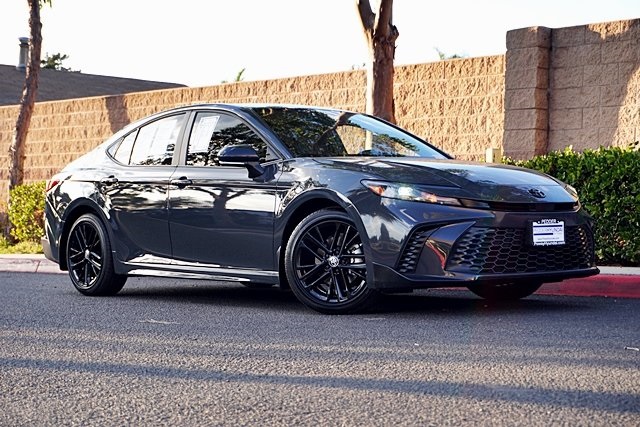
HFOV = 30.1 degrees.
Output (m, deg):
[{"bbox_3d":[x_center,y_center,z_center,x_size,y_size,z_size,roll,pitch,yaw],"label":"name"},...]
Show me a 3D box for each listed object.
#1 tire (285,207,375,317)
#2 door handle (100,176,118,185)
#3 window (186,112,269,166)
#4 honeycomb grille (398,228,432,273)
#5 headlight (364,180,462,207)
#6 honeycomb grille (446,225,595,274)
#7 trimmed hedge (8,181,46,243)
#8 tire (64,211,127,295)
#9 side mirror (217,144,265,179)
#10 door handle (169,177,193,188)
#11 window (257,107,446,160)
[{"bbox_3d":[0.142,0.297,7.428,0.667,0.667,0.235,-1,0,21],"label":"tire"},{"bbox_3d":[-1.634,-0.256,9.261,0.060,0.070,0.250,-1,0,-41],"label":"door handle"},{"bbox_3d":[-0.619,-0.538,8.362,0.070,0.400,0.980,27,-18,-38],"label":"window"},{"bbox_3d":[0.557,0.217,6.931,0.170,0.250,0.140,-1,0,-21],"label":"honeycomb grille"},{"bbox_3d":[0.549,-0.120,7.104,0.360,0.165,0.500,-1,0,-41],"label":"headlight"},{"bbox_3d":[1.279,0.230,7.322,1.290,0.275,0.180,-1,0,-41],"label":"honeycomb grille"},{"bbox_3d":[-3.780,-0.020,17.000,1.200,0.920,0.800,-1,0,43],"label":"trimmed hedge"},{"bbox_3d":[-1.787,0.327,9.597,0.235,0.667,0.667,-1,0,-41],"label":"tire"},{"bbox_3d":[-0.529,-0.348,7.954,0.250,0.215,0.190,-1,0,-41],"label":"side mirror"},{"bbox_3d":[-0.989,-0.223,8.526,0.060,0.075,0.255,-1,0,-41],"label":"door handle"},{"bbox_3d":[0.186,-0.565,8.557,1.400,0.120,0.850,-1,28,-41],"label":"window"}]

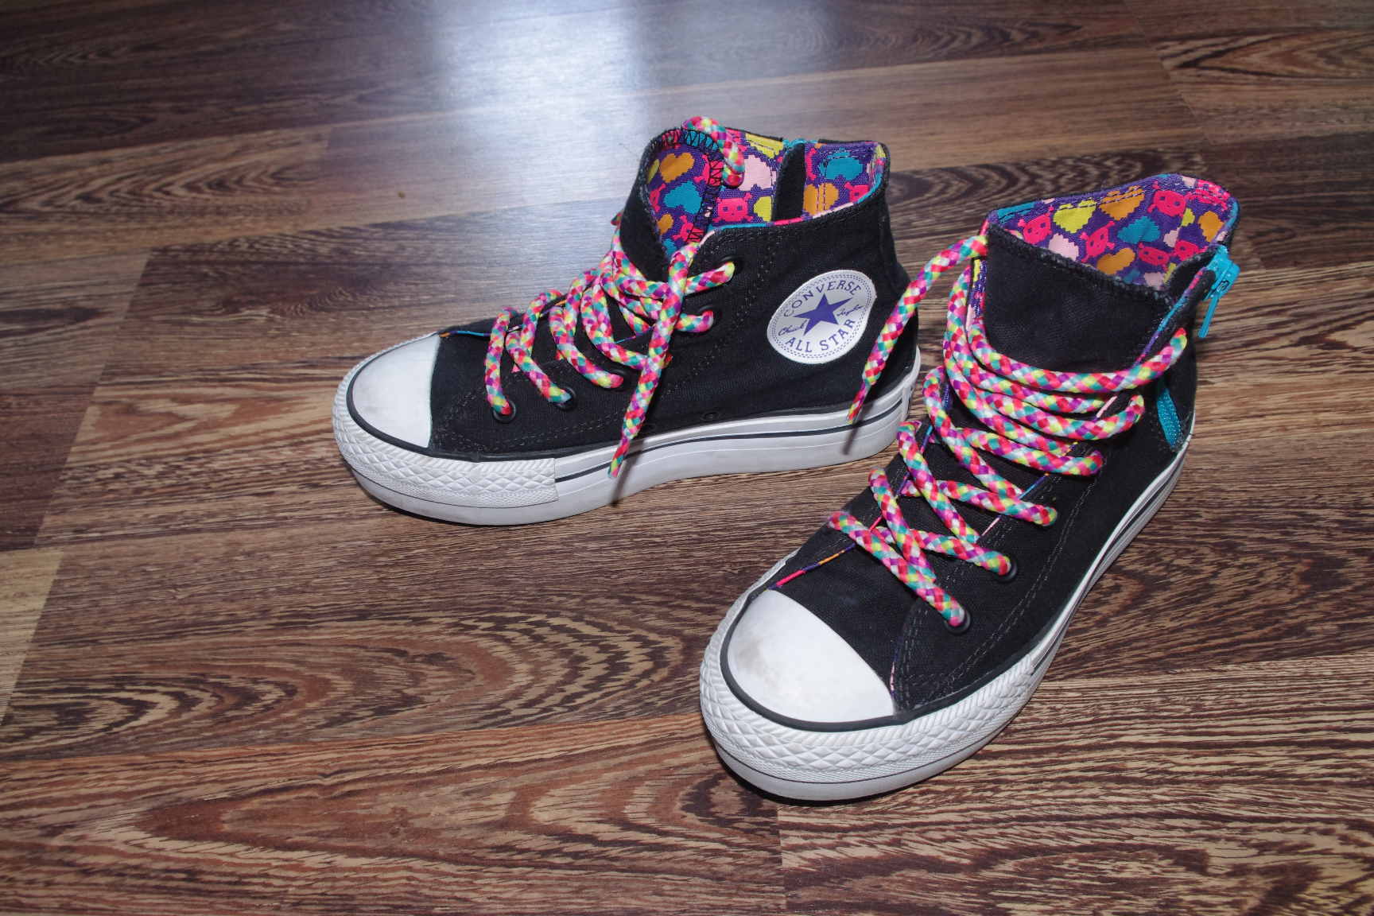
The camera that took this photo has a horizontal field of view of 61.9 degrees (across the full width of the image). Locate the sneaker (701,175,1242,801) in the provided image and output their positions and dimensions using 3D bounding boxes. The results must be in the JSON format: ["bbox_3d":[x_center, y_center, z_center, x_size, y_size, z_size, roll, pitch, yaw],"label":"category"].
[{"bbox_3d":[0.099,0.001,0.373,0.241,0.147,0.089,-37,56,-23],"label":"sneaker"}]

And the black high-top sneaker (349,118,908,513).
[{"bbox_3d":[-0.030,-0.056,0.434,0.241,0.147,0.089,-6,50,1],"label":"black high-top sneaker"}]

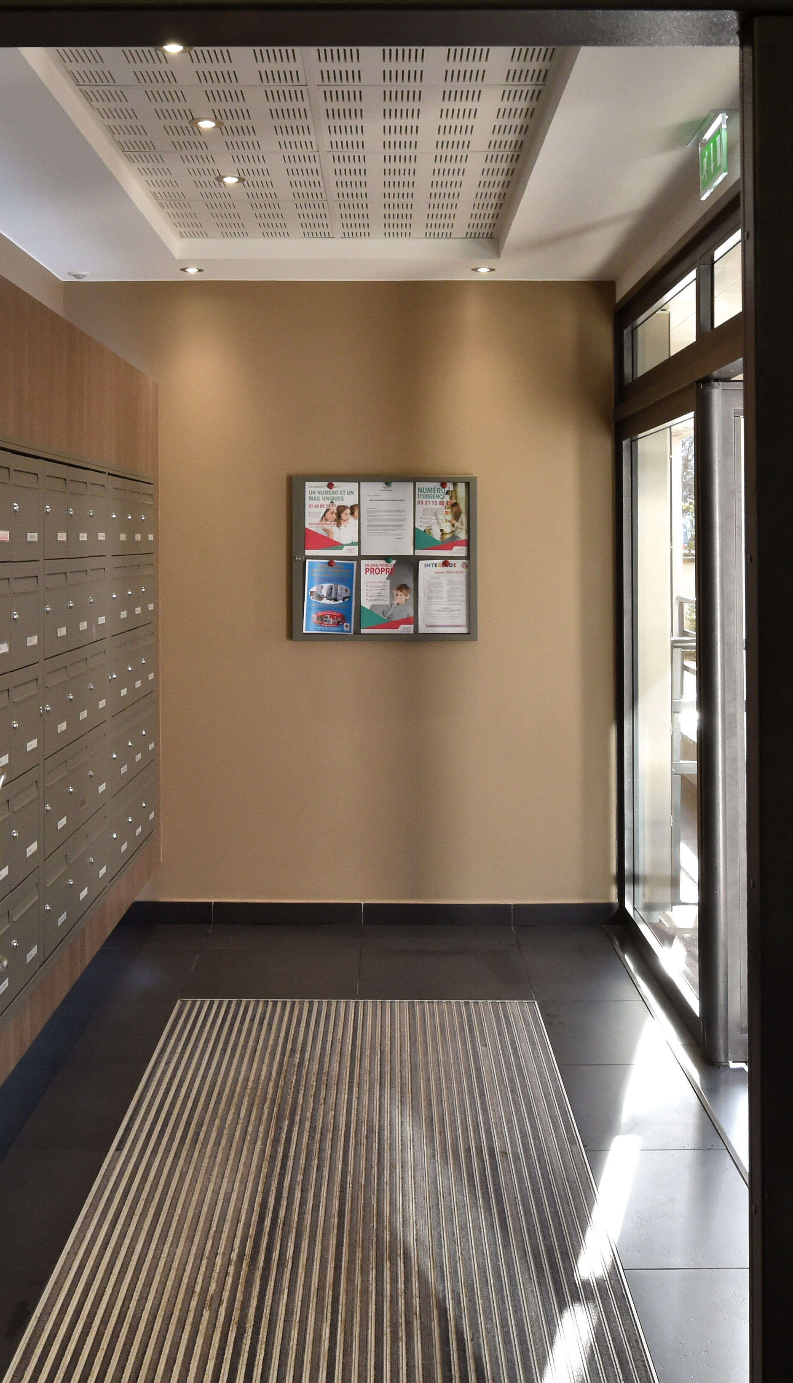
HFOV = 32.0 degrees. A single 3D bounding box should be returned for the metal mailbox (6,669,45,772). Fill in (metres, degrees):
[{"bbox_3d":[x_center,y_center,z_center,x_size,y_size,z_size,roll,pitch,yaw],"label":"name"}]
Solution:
[{"bbox_3d":[-1.127,0.078,3.645,0.310,0.277,0.280,0,5,0],"label":"metal mailbox"}]

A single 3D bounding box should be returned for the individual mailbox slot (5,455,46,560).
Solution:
[{"bbox_3d":[-1.127,-0.481,3.645,0.310,0.277,0.280,0,5,0],"label":"individual mailbox slot"}]

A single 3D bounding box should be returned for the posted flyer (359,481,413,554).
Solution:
[{"bbox_3d":[-0.035,-0.694,5.570,0.210,0.297,0.015,0,0,0],"label":"posted flyer"}]

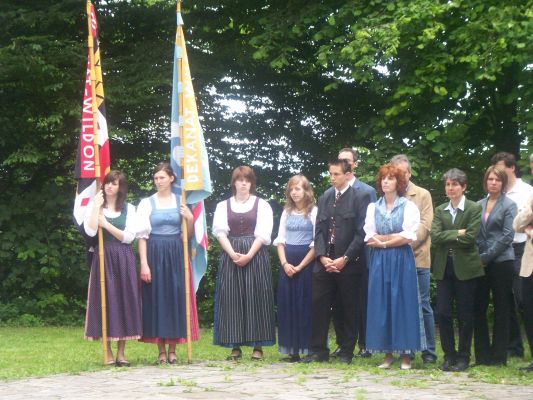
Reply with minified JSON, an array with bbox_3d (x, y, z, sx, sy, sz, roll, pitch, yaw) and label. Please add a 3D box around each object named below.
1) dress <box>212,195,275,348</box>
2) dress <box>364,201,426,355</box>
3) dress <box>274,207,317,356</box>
[{"bbox_3d":[-0.197,0.627,15.800,0.540,1.350,0.420,0,1,0],"label":"dress"},{"bbox_3d":[1.090,0.643,15.350,0.500,1.346,0.440,0,0,20],"label":"dress"},{"bbox_3d":[0.265,0.704,15.650,0.420,1.294,0.360,0,1,13],"label":"dress"}]

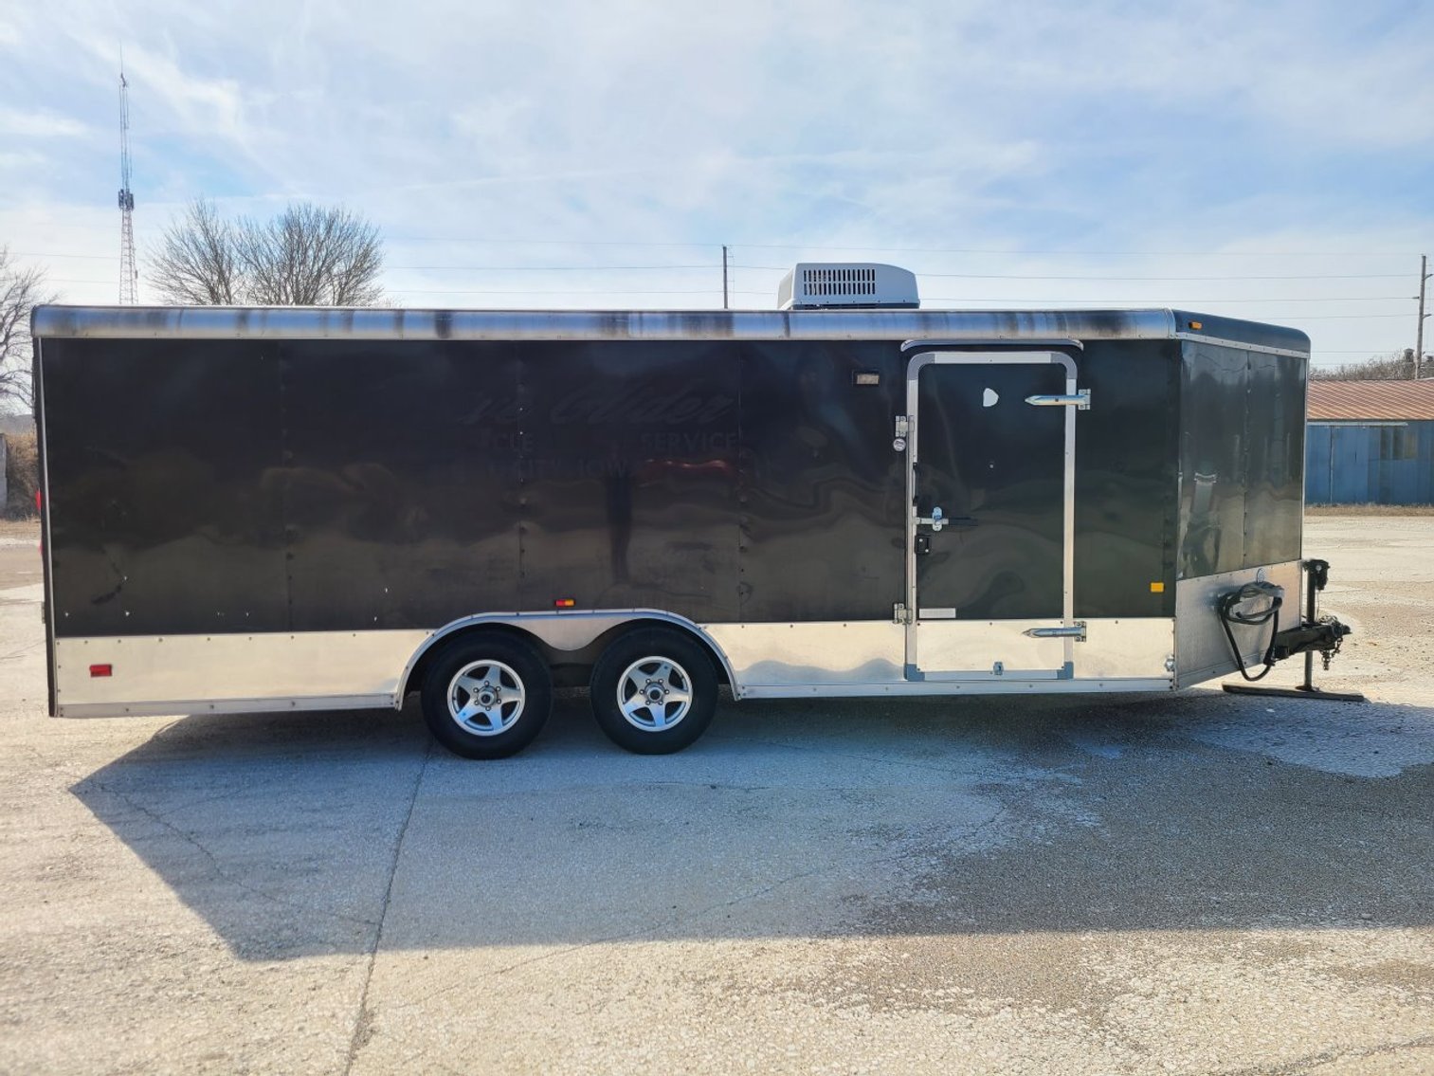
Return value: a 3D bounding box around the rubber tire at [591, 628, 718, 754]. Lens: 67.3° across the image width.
[{"bbox_3d":[-0.355,0.848,6.093,0.710,0.710,0.225,-1,4,-4],"label":"rubber tire"}]

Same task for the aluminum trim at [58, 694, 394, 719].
[{"bbox_3d":[-2.626,0.899,5.769,1.760,0.080,0.035,-1,4,-4],"label":"aluminum trim"}]

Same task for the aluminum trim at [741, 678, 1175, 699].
[{"bbox_3d":[1.380,0.848,6.078,2.500,0.078,0.035,-1,4,-4],"label":"aluminum trim"}]

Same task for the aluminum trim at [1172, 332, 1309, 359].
[{"bbox_3d":[3.244,-1.169,6.586,1.760,0.055,0.030,-4,5,-40],"label":"aluminum trim"}]

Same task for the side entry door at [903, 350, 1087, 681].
[{"bbox_3d":[1.534,-0.118,6.027,1.000,1.840,0.070,-1,4,-4],"label":"side entry door"}]

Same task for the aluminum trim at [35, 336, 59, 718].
[{"bbox_3d":[-3.511,-0.044,5.648,0.055,2.000,0.050,-1,4,-4],"label":"aluminum trim"}]

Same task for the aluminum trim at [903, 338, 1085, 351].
[{"bbox_3d":[1.535,-1.069,5.934,1.050,0.065,0.045,-1,4,-4],"label":"aluminum trim"}]

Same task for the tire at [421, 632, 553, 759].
[{"bbox_3d":[-1.279,0.859,6.022,0.710,0.710,0.225,-1,4,-4],"label":"tire"}]

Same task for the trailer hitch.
[{"bbox_3d":[4.018,0.611,7.426,0.800,0.920,0.620,-1,4,-4],"label":"trailer hitch"}]

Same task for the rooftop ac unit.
[{"bbox_3d":[0.842,-1.585,7.093,0.820,0.325,0.740,-1,4,-4],"label":"rooftop ac unit"}]

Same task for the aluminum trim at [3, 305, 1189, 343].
[{"bbox_3d":[-0.480,-1.161,5.840,6.150,0.180,0.120,-1,4,-4],"label":"aluminum trim"}]

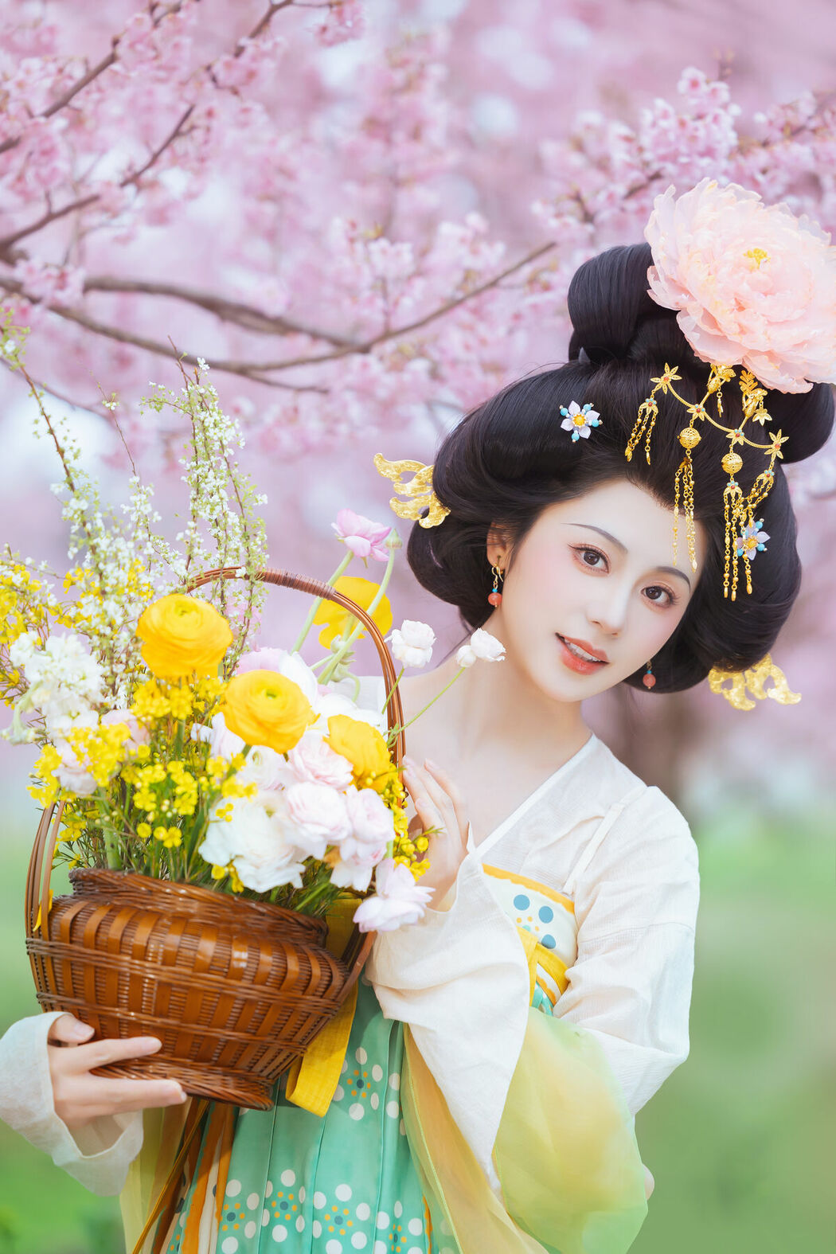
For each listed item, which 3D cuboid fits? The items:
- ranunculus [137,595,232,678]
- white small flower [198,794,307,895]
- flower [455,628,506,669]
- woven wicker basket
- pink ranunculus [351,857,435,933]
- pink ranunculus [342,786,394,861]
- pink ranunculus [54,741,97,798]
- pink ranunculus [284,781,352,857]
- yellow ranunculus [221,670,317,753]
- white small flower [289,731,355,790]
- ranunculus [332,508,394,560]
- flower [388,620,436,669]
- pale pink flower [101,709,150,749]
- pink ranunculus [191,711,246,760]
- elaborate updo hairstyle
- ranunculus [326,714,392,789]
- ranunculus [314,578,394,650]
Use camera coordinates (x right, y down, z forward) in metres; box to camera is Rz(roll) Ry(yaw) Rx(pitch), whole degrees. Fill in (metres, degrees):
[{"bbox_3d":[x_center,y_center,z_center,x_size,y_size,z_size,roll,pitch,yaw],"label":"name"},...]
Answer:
[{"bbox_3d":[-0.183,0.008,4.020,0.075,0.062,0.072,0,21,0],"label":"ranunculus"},{"bbox_3d":[-0.120,0.157,3.730,0.079,0.074,0.060,0,-1,0],"label":"white small flower"},{"bbox_3d":[0.047,0.016,3.810,0.038,0.030,0.032,1,-2,-37],"label":"flower"},{"bbox_3d":[-0.153,0.153,3.800,0.253,0.393,0.235,10,3,-8],"label":"woven wicker basket"},{"bbox_3d":[-0.019,0.198,3.780,0.060,0.056,0.052,0,-2,-18],"label":"pink ranunculus"},{"bbox_3d":[-0.038,0.145,3.770,0.044,0.055,0.046,0,-1,-14],"label":"pink ranunculus"},{"bbox_3d":[-0.267,0.111,4.020,0.037,0.045,0.039,-4,9,11],"label":"pink ranunculus"},{"bbox_3d":[-0.073,0.141,3.740,0.051,0.056,0.047,0,-1,-6],"label":"pink ranunculus"},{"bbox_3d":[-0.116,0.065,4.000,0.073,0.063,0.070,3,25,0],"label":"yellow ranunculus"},{"bbox_3d":[-0.076,0.104,3.990,0.053,0.048,0.048,2,18,6],"label":"white small flower"},{"bbox_3d":[-0.043,-0.069,3.840,0.046,0.039,0.045,0,-2,-18],"label":"ranunculus"},{"bbox_3d":[-0.005,0.014,4.030,0.037,0.037,0.036,6,6,0],"label":"flower"},{"bbox_3d":[-0.230,0.081,4.040,0.040,0.035,0.038,0,12,0],"label":"pale pink flower"},{"bbox_3d":[-0.155,0.084,4.030,0.050,0.043,0.047,-2,12,17],"label":"pink ranunculus"},{"bbox_3d":[0.180,-0.128,4.290,0.320,0.345,0.280,29,0,-18],"label":"elaborate updo hairstyle"},{"bbox_3d":[-0.043,0.092,3.790,0.053,0.056,0.053,1,-2,-30],"label":"ranunculus"},{"bbox_3d":[-0.053,-0.011,4.100,0.064,0.057,0.050,5,-6,11],"label":"ranunculus"}]

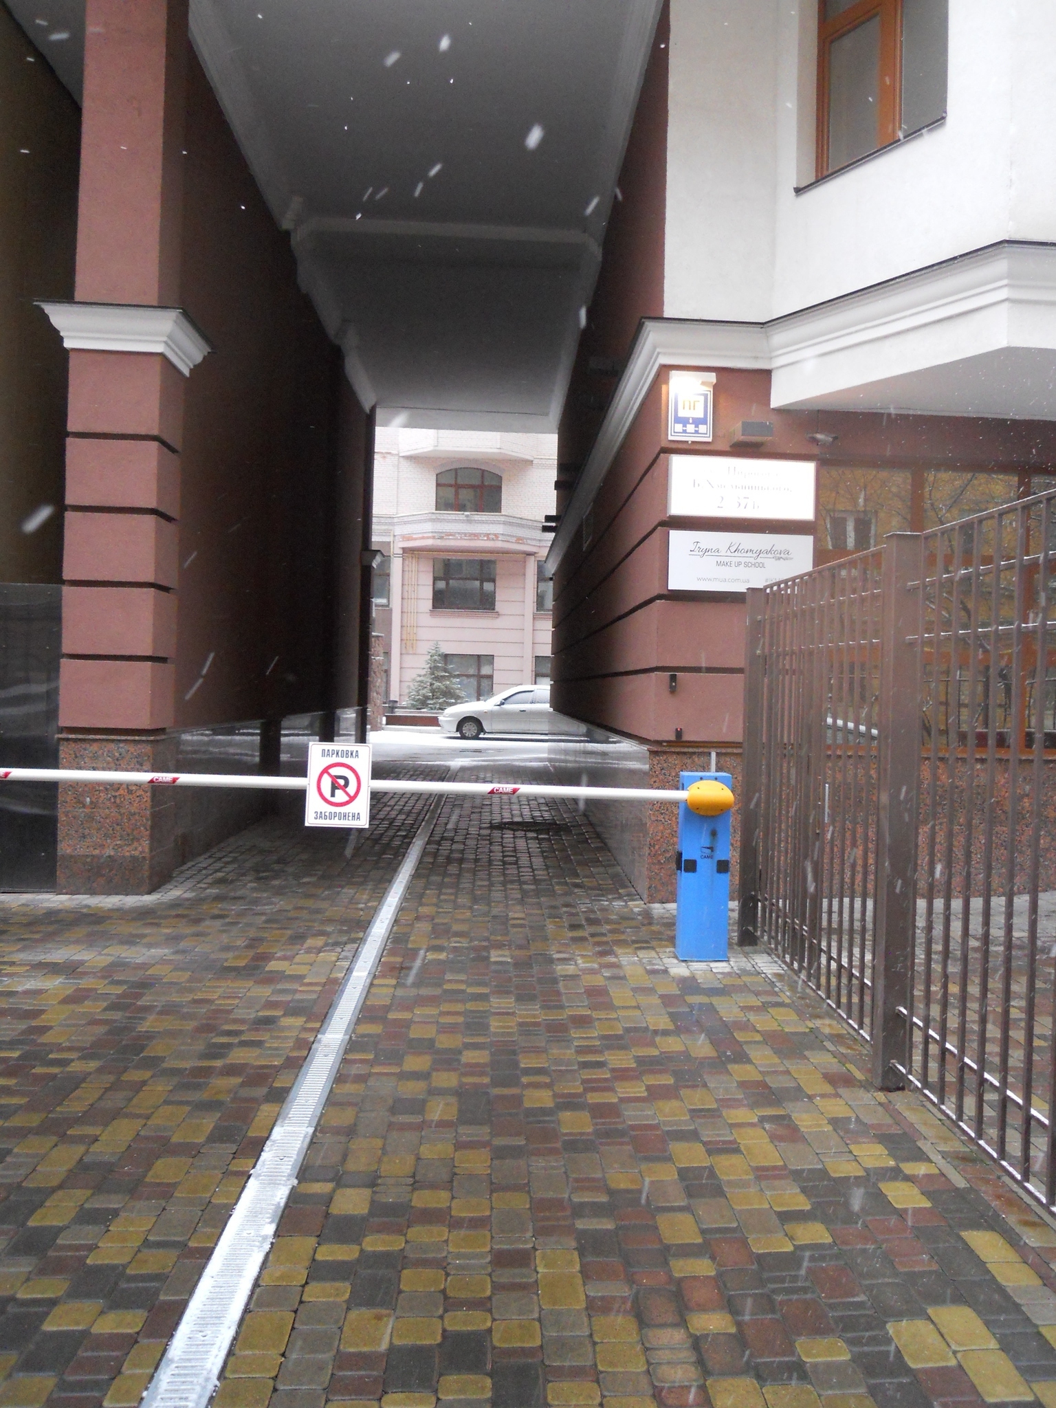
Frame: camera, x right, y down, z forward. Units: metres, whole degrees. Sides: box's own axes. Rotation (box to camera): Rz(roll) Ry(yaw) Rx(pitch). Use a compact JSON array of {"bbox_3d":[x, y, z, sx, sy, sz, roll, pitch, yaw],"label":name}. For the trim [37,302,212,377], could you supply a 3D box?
[{"bbox_3d":[-2.740,-2.475,7.795,0.957,0.260,0.810,2,1,-2],"label":"trim"}]

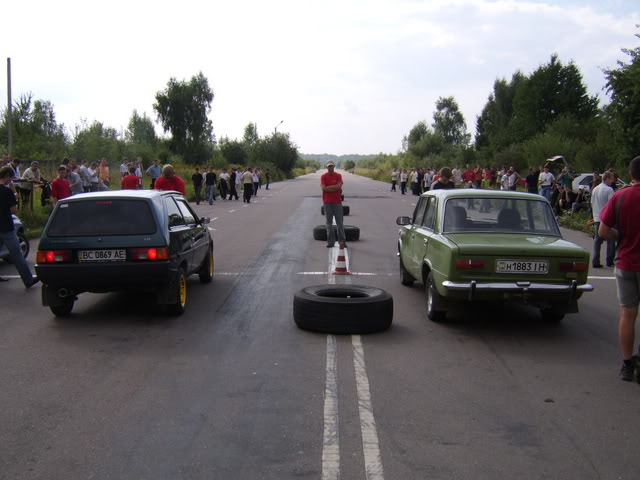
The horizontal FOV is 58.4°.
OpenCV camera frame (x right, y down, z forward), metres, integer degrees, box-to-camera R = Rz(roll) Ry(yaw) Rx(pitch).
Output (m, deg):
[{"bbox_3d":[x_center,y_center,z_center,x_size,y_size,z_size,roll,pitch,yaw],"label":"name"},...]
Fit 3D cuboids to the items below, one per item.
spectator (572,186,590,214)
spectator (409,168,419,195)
[{"bbox_3d":[8.720,-1.314,19.185,0.580,0.950,0.800,7,10,45],"label":"spectator"},{"bbox_3d":[6.200,-3.846,38.000,0.520,1.750,0.360,2,8,17],"label":"spectator"}]

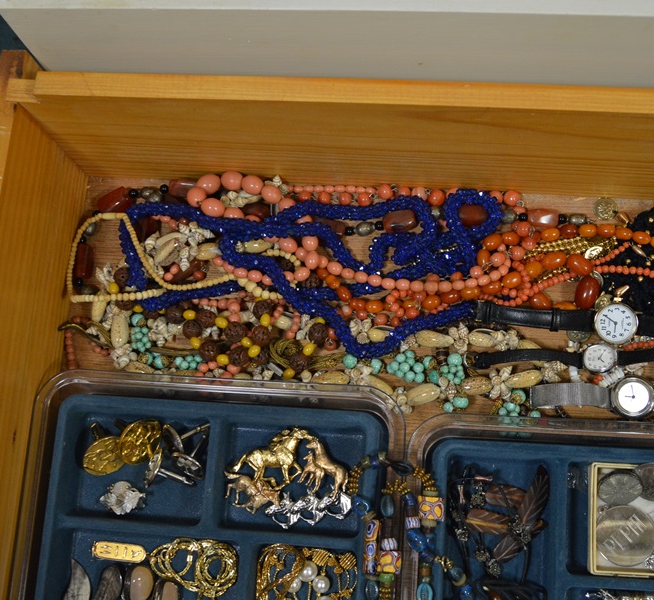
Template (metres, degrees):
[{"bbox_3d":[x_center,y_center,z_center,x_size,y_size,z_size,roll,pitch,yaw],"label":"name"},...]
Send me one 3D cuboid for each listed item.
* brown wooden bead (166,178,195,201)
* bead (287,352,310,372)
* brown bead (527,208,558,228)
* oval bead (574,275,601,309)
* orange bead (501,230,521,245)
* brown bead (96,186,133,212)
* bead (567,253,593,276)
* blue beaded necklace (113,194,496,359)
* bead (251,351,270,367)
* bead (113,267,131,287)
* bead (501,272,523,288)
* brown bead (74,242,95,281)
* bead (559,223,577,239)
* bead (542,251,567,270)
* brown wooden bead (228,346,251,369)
[{"bbox_3d":[-0.094,-0.073,0.638,0.021,0.011,0.012,4,77,7],"label":"brown wooden bead"},{"bbox_3d":[-0.016,0.036,0.566,0.012,0.011,0.012,3,77,6],"label":"bead"},{"bbox_3d":[0.127,-0.048,0.575,0.019,0.011,0.011,3,77,6],"label":"brown bead"},{"bbox_3d":[0.158,-0.005,0.593,0.014,0.013,0.021,16,79,10],"label":"oval bead"},{"bbox_3d":[0.108,-0.036,0.570,0.011,0.008,0.008,5,77,7],"label":"orange bead"},{"bbox_3d":[-0.131,-0.061,0.603,0.022,0.012,0.012,-29,76,-2],"label":"brown bead"},{"bbox_3d":[0.146,-0.020,0.563,0.016,0.010,0.010,30,81,12],"label":"bead"},{"bbox_3d":[-0.010,-0.016,0.611,0.240,0.025,0.105,-1,77,6],"label":"blue beaded necklace"},{"bbox_3d":[-0.039,0.033,0.570,0.012,0.011,0.012,3,77,6],"label":"bead"},{"bbox_3d":[-0.124,-0.014,0.590,0.012,0.011,0.012,3,77,6],"label":"bead"},{"bbox_3d":[0.107,-0.011,0.563,0.012,0.009,0.009,-26,76,-1],"label":"bead"},{"bbox_3d":[-0.158,-0.025,0.635,0.013,0.011,0.024,-2,77,6],"label":"brown bead"},{"bbox_3d":[0.149,-0.043,0.602,0.011,0.009,0.009,3,77,7],"label":"bead"},{"bbox_3d":[0.139,-0.024,0.598,0.016,0.010,0.010,-18,76,2],"label":"bead"},{"bbox_3d":[-0.054,0.035,0.605,0.013,0.013,0.013,0,77,6],"label":"brown wooden bead"}]

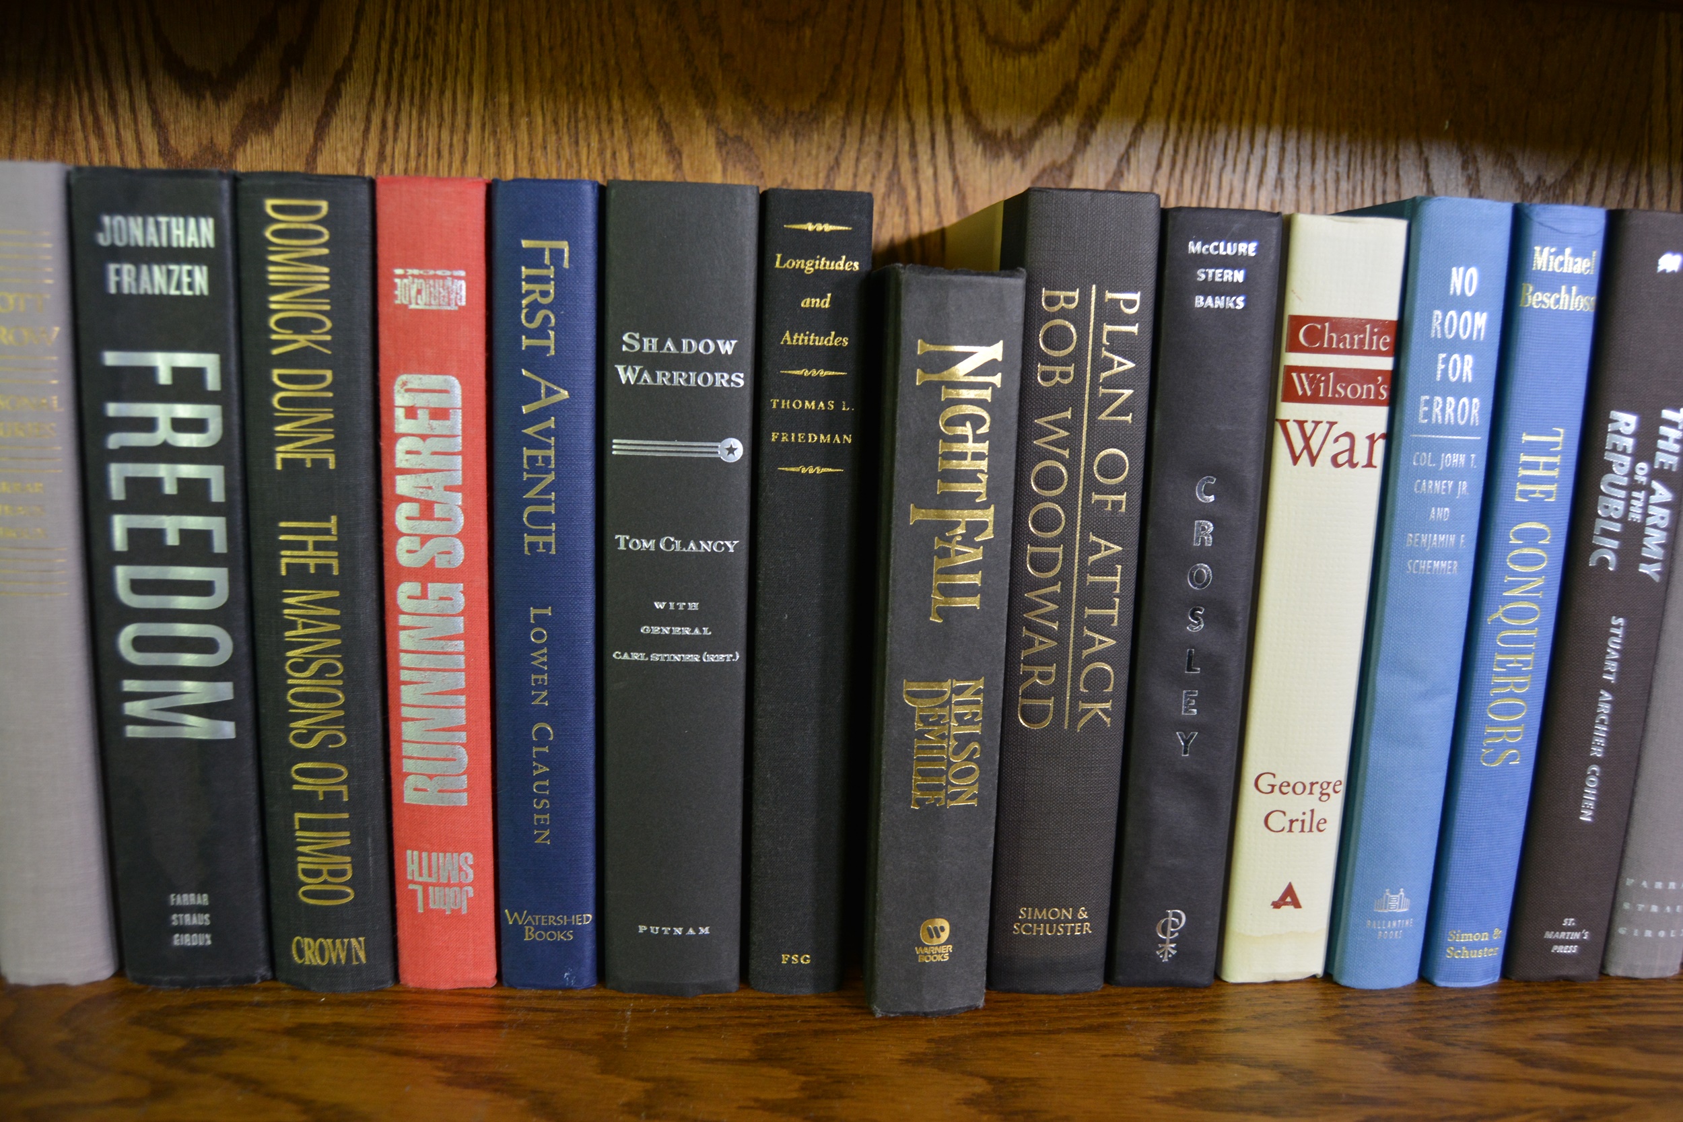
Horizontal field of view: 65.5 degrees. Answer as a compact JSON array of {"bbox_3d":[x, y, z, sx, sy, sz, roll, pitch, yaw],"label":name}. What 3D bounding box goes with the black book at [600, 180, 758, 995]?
[{"bbox_3d":[-0.054,0.001,0.453,0.042,0.239,0.154,1,10,-6],"label":"black book"}]

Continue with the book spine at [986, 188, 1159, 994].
[{"bbox_3d":[0.060,0.002,0.461,0.038,0.241,0.154,1,10,-6],"label":"book spine"}]

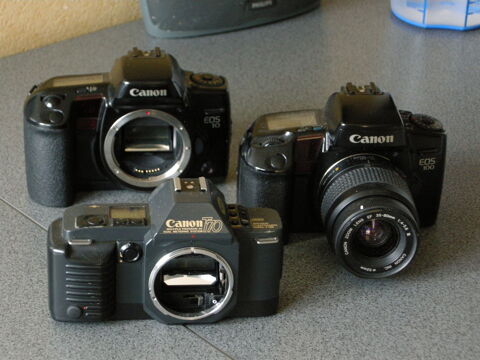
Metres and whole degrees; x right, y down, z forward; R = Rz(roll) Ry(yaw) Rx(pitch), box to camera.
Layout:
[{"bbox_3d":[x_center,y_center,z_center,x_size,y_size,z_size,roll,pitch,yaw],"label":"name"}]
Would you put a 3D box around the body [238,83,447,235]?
[{"bbox_3d":[0.075,-0.012,1.024,0.153,0.105,0.068,1,28,-1],"label":"body"}]

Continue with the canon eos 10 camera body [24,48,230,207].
[{"bbox_3d":[-0.087,-0.043,1.075,0.158,0.106,0.070,-1,28,-4],"label":"canon eos 10 camera body"}]

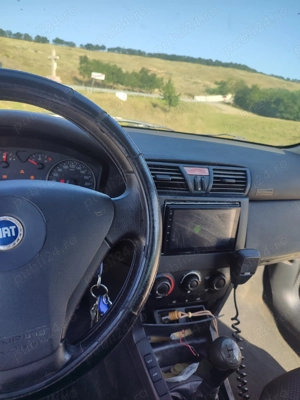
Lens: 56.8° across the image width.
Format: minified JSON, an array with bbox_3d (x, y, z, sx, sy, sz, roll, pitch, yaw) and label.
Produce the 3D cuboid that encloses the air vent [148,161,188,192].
[{"bbox_3d":[0.032,-0.048,0.593,0.103,0.058,0.035,1,7,-17],"label":"air vent"}]

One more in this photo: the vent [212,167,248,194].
[{"bbox_3d":[0.175,-0.045,0.638,0.097,0.059,0.035,1,7,-17],"label":"vent"}]

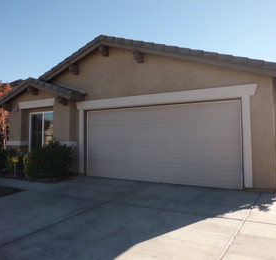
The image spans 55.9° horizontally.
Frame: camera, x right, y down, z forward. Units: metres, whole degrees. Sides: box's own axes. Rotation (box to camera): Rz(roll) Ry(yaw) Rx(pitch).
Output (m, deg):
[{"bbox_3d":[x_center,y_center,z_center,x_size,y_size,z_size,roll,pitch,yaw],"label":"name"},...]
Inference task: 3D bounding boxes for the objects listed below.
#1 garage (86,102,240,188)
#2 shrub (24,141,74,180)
[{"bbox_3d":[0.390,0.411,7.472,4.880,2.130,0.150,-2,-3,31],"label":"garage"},{"bbox_3d":[-2.897,0.946,8.489,1.600,1.250,1.150,-2,-3,31],"label":"shrub"}]

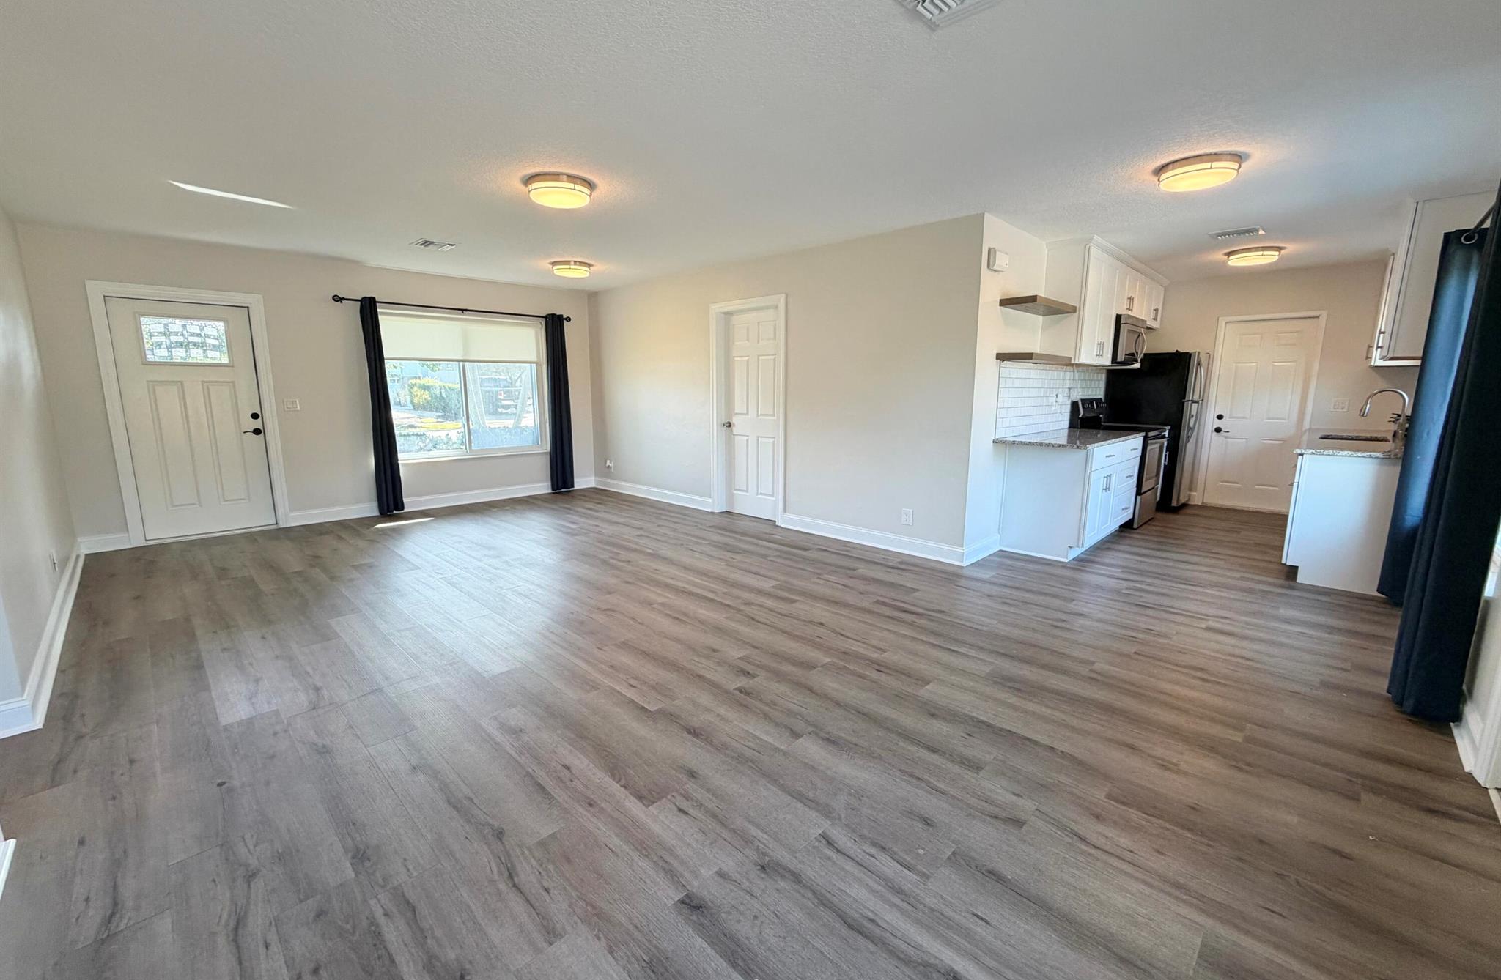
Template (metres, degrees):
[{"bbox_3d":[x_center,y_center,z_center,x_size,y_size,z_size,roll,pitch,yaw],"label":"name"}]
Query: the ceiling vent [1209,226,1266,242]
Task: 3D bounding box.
[{"bbox_3d":[3.740,-1.955,4.665,0.305,0.030,0.305,9,13,44],"label":"ceiling vent"}]

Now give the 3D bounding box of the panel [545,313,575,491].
[{"bbox_3d":[-2.374,-1.054,7.532,0.120,2.158,0.245,9,13,44],"label":"panel"}]

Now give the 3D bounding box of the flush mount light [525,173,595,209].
[{"bbox_3d":[-1.113,-1.750,3.567,0.375,0.088,0.375,0,9,0],"label":"flush mount light"}]

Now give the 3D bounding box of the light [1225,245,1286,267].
[{"bbox_3d":[4.449,-2.055,5.364,0.416,0.090,0.416,9,13,44],"label":"light"}]

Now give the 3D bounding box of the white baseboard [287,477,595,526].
[{"bbox_3d":[-3.236,0.095,6.958,0.016,0.131,3.325,9,13,44],"label":"white baseboard"}]

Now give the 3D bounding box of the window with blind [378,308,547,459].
[{"bbox_3d":[-3.165,-1.153,6.871,0.100,1.600,1.860,9,13,44],"label":"window with blind"}]

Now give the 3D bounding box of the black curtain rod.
[{"bbox_3d":[-3.116,-1.971,6.668,0.100,0.060,2.500,9,13,44],"label":"black curtain rod"}]

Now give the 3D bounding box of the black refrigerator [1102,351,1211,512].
[{"bbox_3d":[4.506,-0.639,6.762,0.772,1.684,0.720,9,13,44],"label":"black refrigerator"}]

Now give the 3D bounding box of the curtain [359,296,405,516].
[{"bbox_3d":[-3.741,-0.824,6.162,0.120,2.165,0.215,9,13,44],"label":"curtain"}]

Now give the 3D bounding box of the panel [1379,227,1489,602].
[{"bbox_3d":[3.967,-0.383,3.535,0.172,2.152,0.330,9,13,44],"label":"panel"}]

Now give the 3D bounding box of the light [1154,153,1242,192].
[{"bbox_3d":[2.394,-1.693,3.257,0.375,0.085,0.375,9,13,44],"label":"light"}]

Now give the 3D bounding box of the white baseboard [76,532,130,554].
[{"bbox_3d":[-5.247,0.428,4.943,0.016,0.131,0.275,9,13,44],"label":"white baseboard"}]

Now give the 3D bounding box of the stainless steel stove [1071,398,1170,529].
[{"bbox_3d":[3.549,-0.268,5.917,0.680,1.185,0.760,9,13,44],"label":"stainless steel stove"}]

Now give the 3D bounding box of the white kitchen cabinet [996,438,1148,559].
[{"bbox_3d":[2.803,0.006,5.250,0.626,0.904,1.518,9,13,44],"label":"white kitchen cabinet"}]

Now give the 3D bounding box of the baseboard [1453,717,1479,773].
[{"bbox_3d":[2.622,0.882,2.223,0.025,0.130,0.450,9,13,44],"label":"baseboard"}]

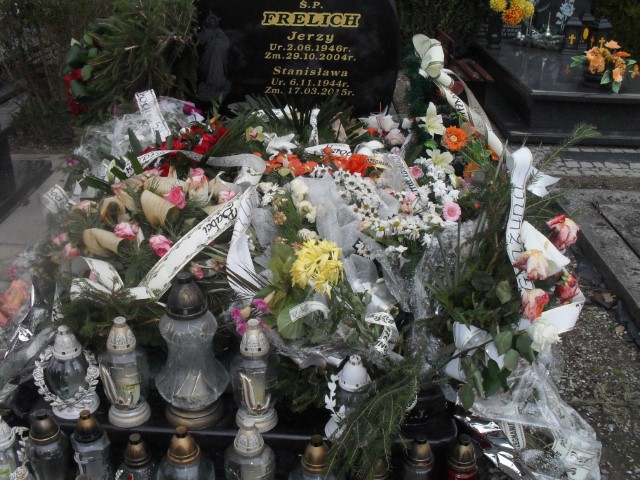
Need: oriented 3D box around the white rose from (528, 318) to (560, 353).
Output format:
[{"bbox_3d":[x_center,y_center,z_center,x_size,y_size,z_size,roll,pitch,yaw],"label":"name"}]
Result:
[{"bbox_3d":[0.555,0.236,1.600,0.077,0.072,0.070,3,25,2],"label":"white rose"}]

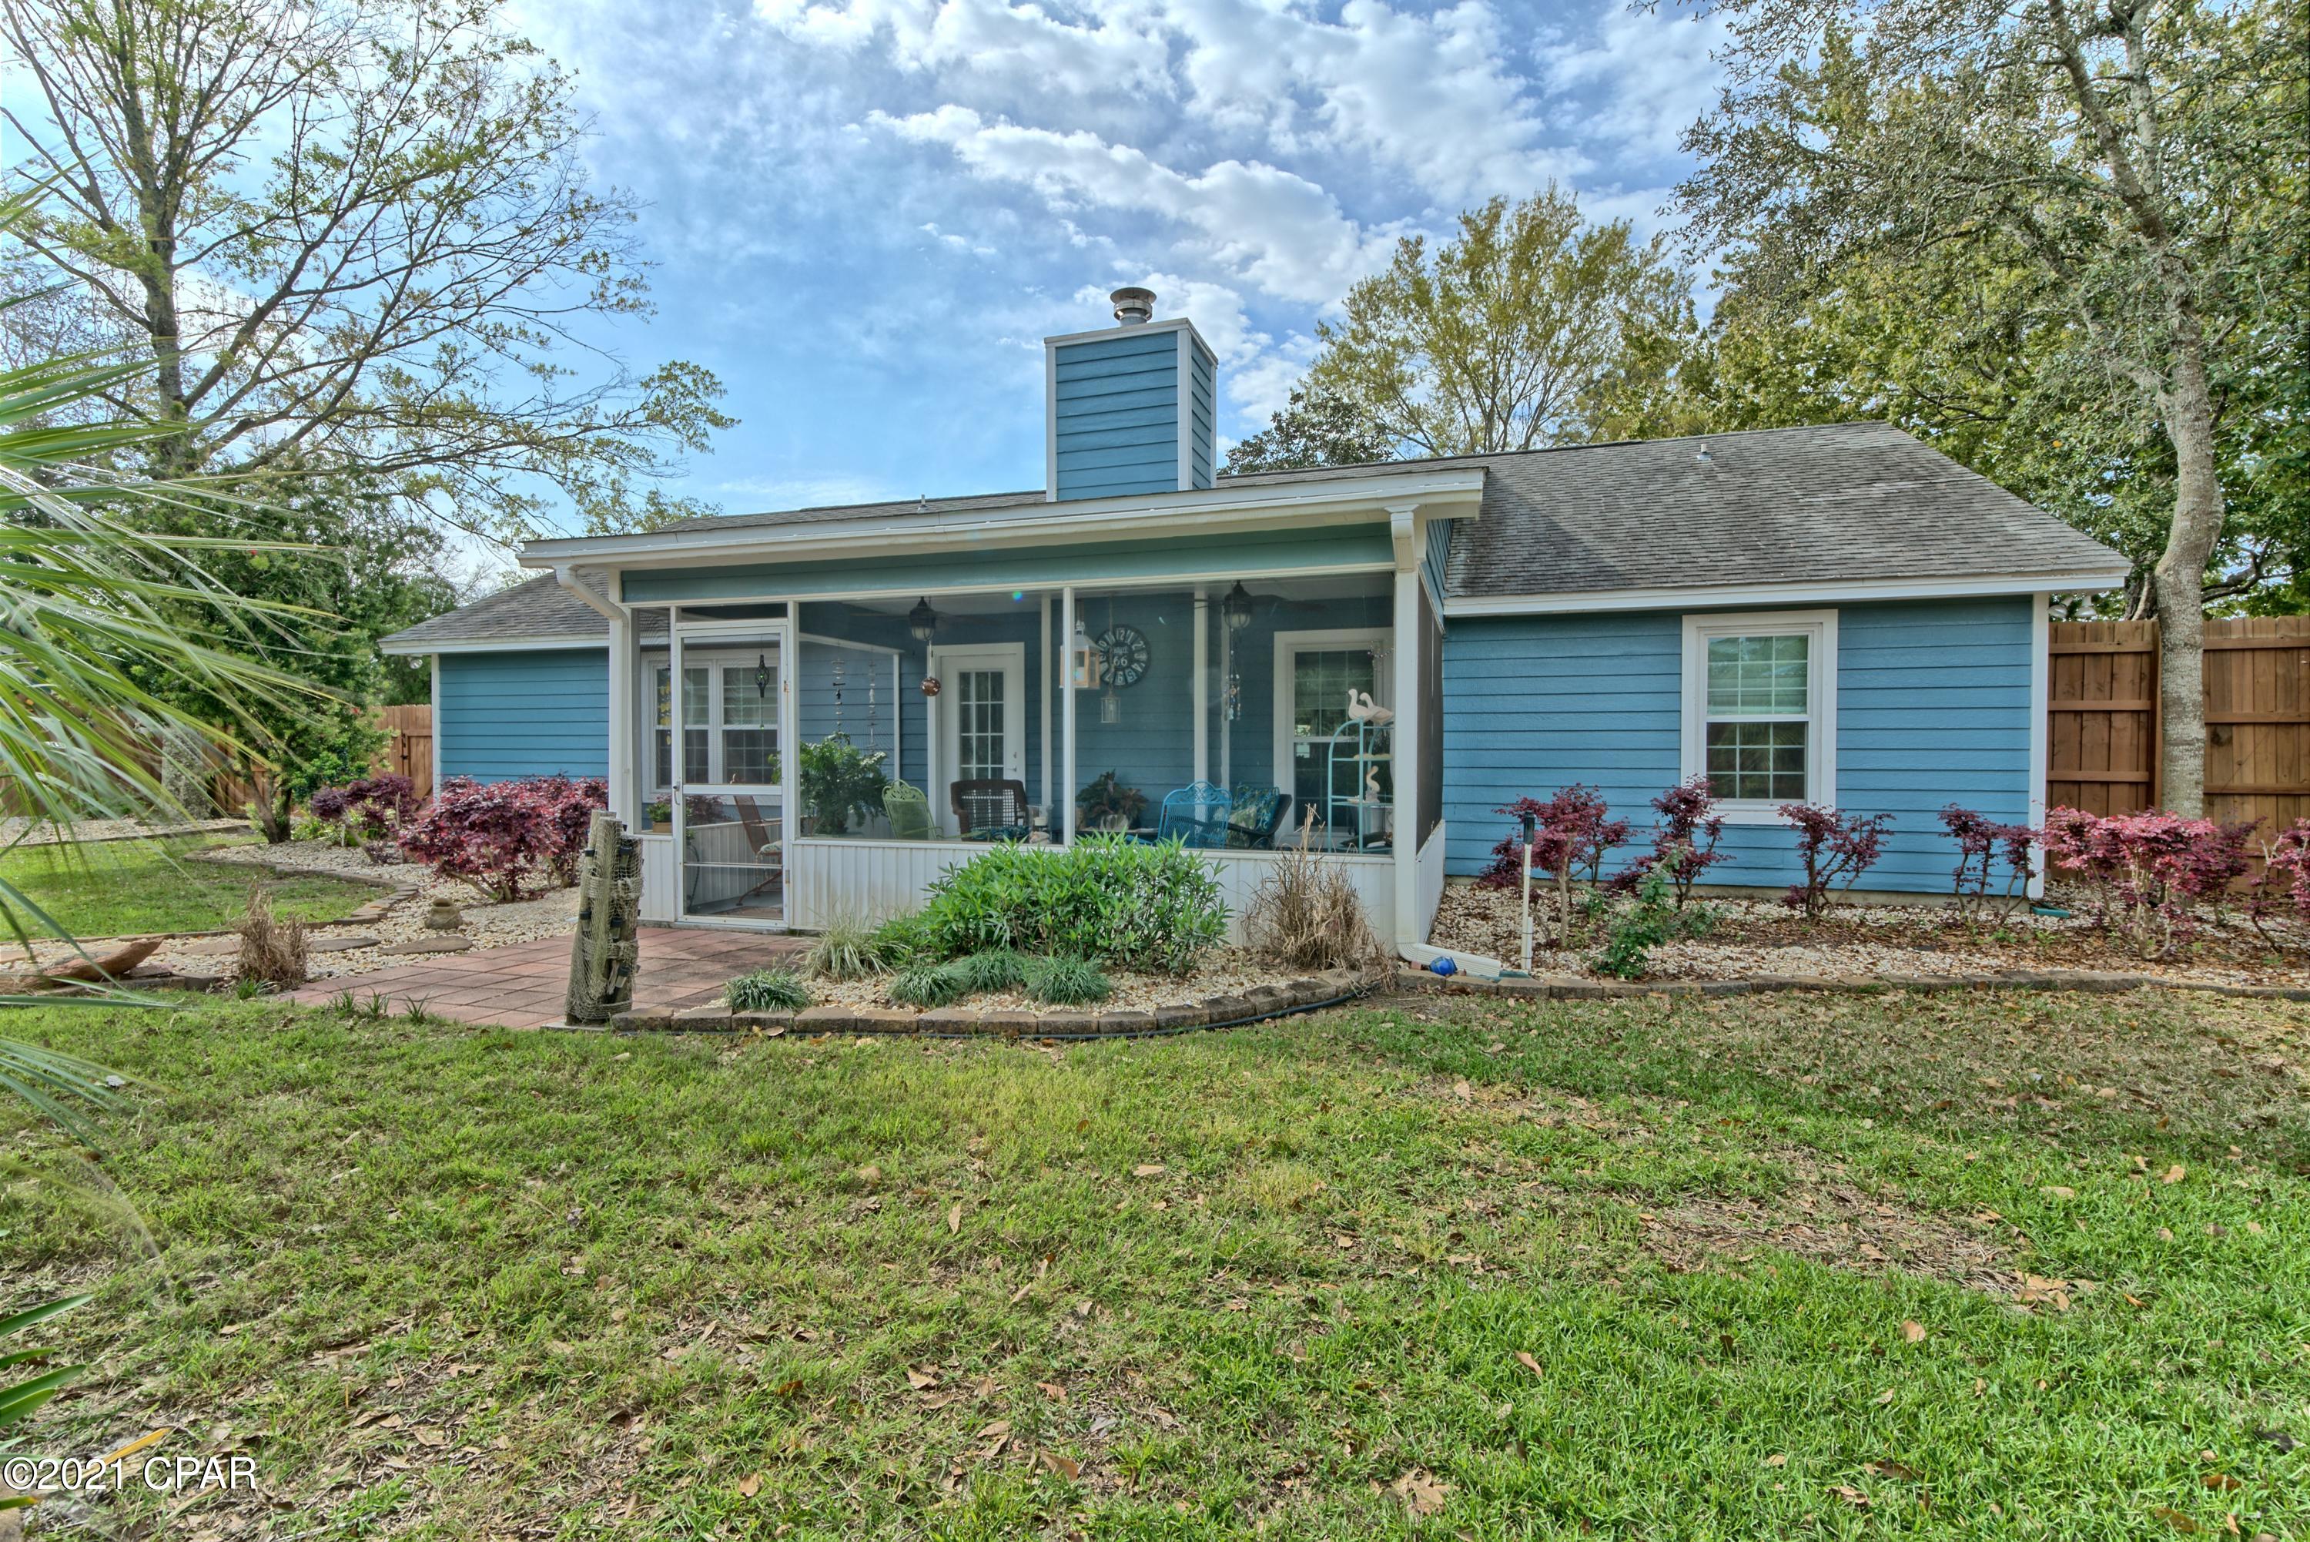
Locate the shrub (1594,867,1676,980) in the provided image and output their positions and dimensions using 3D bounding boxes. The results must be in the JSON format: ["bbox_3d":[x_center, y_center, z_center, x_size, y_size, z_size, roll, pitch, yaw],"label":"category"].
[{"bbox_3d":[2.590,0.784,5.550,0.410,0.580,0.410,1,1,25],"label":"shrub"}]

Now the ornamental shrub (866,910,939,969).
[{"bbox_3d":[-1.422,0.944,5.800,0.380,0.300,0.360,0,1,-14],"label":"ornamental shrub"}]

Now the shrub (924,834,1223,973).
[{"bbox_3d":[-0.457,0.710,5.720,1.620,0.700,0.900,0,1,18],"label":"shrub"}]

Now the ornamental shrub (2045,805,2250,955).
[{"bbox_3d":[5.805,0.654,6.000,0.920,0.860,0.800,1,2,44],"label":"ornamental shrub"}]

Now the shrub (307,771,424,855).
[{"bbox_3d":[-8.775,0.506,11.400,1.020,0.950,0.950,-1,2,-38],"label":"shrub"}]

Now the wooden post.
[{"bbox_3d":[-2.614,0.673,4.860,0.300,0.970,0.280,-1,1,-28],"label":"wooden post"}]

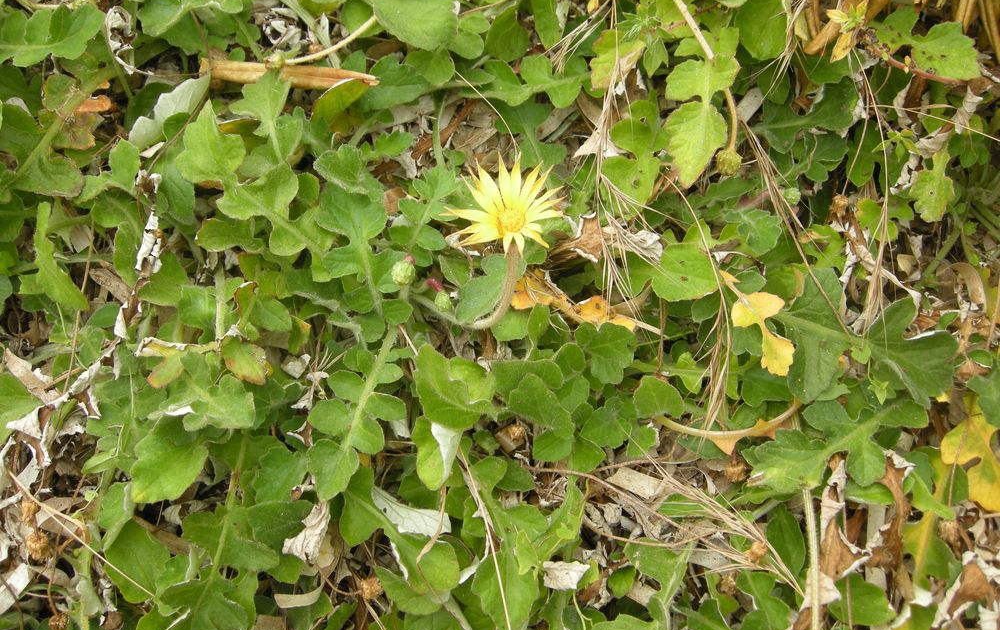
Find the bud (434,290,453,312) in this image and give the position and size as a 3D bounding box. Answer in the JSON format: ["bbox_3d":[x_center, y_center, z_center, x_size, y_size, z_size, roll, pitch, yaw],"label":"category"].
[{"bbox_3d":[-0.027,-0.006,0.488,0.008,0.011,0.008,-14,27,7],"label":"bud"}]

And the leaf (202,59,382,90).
[{"bbox_3d":[-0.116,-0.133,0.561,0.098,0.007,0.013,6,62,3],"label":"leaf"}]

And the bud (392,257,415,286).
[{"bbox_3d":[-0.046,-0.020,0.482,0.011,0.011,0.012,15,96,-2],"label":"bud"}]

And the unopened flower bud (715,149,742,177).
[{"bbox_3d":[0.117,-0.078,0.515,0.013,0.013,0.013,5,34,-3],"label":"unopened flower bud"}]

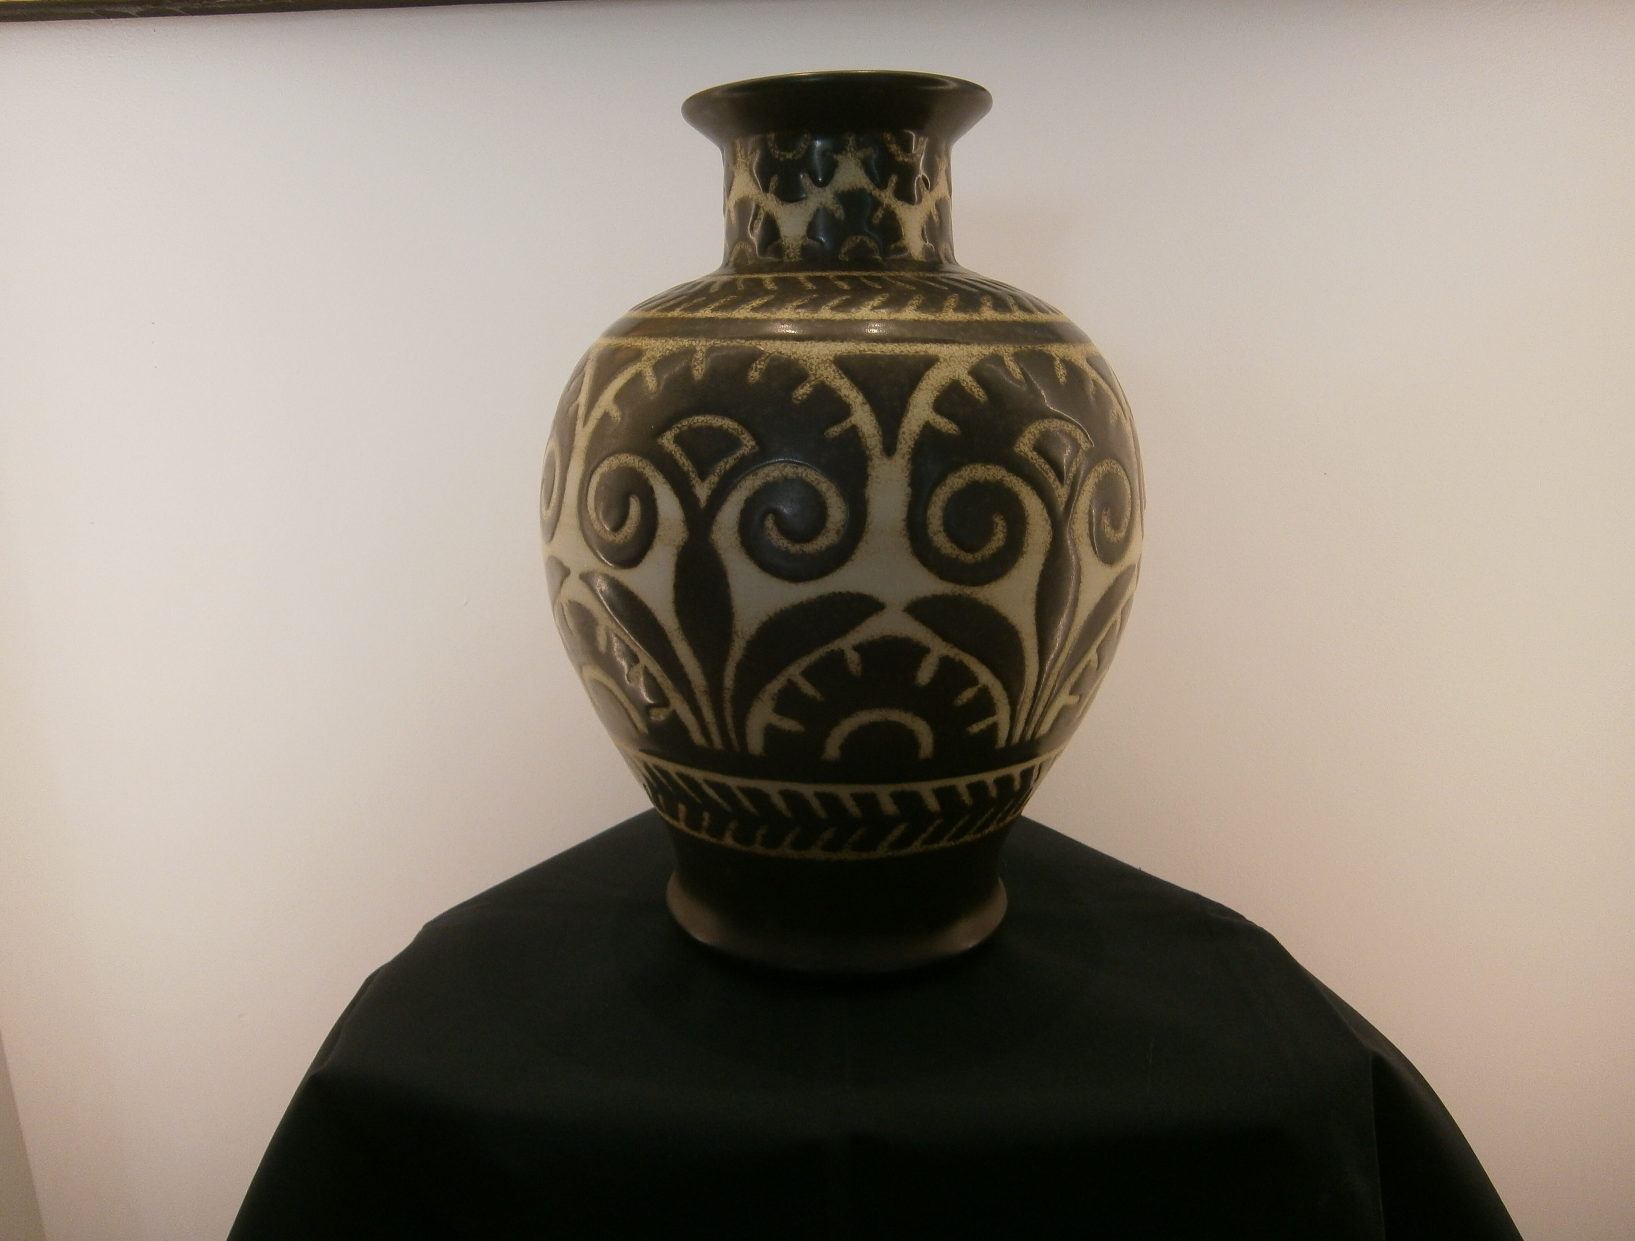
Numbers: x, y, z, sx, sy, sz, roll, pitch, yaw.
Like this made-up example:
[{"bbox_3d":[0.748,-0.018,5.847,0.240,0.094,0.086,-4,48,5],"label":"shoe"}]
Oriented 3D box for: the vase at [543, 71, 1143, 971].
[{"bbox_3d":[0.011,-0.049,0.627,0.293,0.400,0.293,0,15,0],"label":"vase"}]

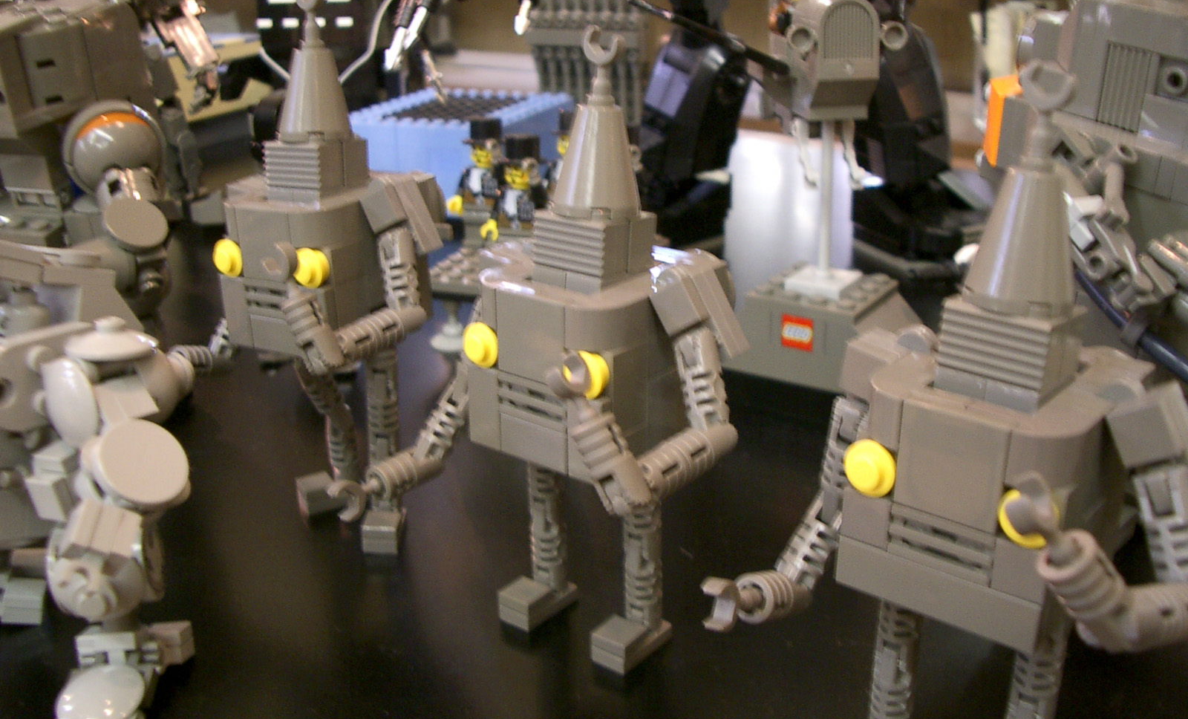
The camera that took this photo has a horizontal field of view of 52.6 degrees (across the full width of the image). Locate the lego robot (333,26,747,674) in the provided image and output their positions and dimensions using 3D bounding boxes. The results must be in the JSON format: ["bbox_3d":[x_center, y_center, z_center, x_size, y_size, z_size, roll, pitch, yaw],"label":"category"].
[{"bbox_3d":[-0.007,-0.002,0.224,0.069,0.117,0.061,15,23,35],"label":"lego robot"}]

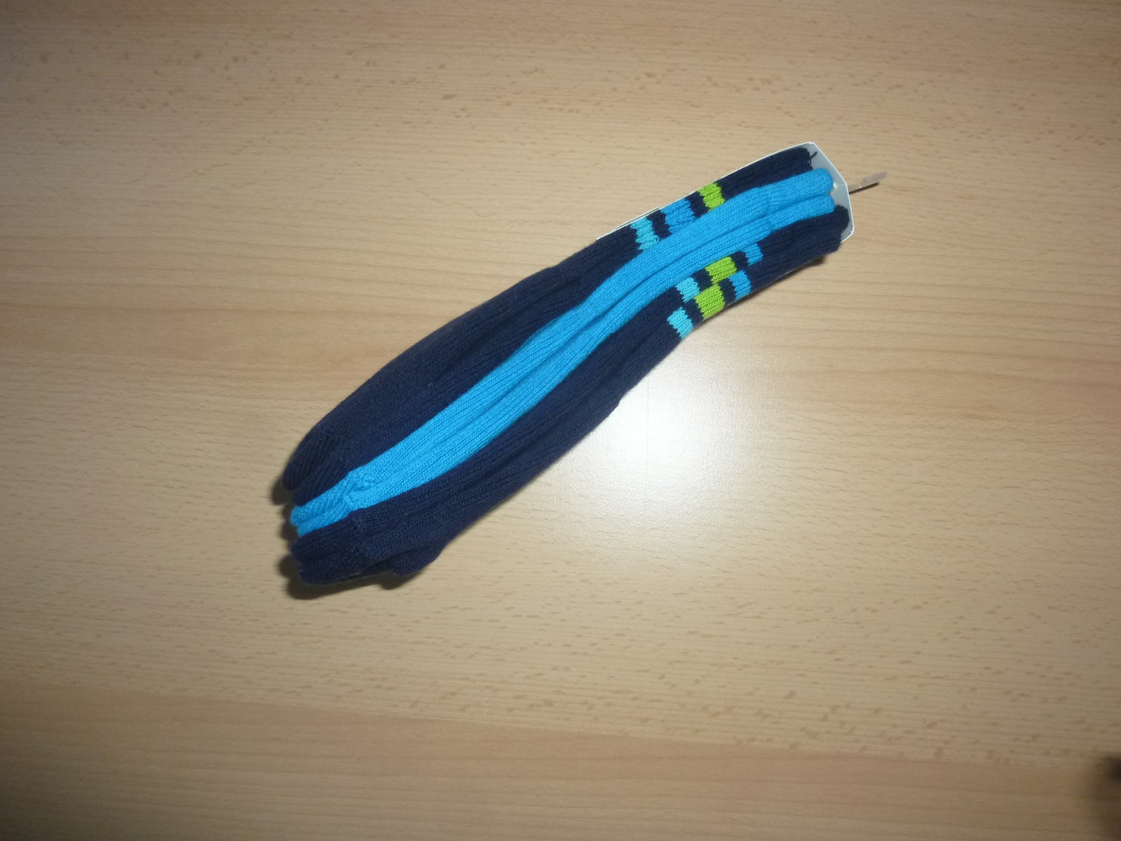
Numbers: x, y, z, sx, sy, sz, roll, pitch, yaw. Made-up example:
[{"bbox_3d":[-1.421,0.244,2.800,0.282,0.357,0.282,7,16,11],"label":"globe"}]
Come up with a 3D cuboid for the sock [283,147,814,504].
[{"bbox_3d":[-0.011,-0.050,0.393,0.288,0.058,0.035,-33,84,3],"label":"sock"}]

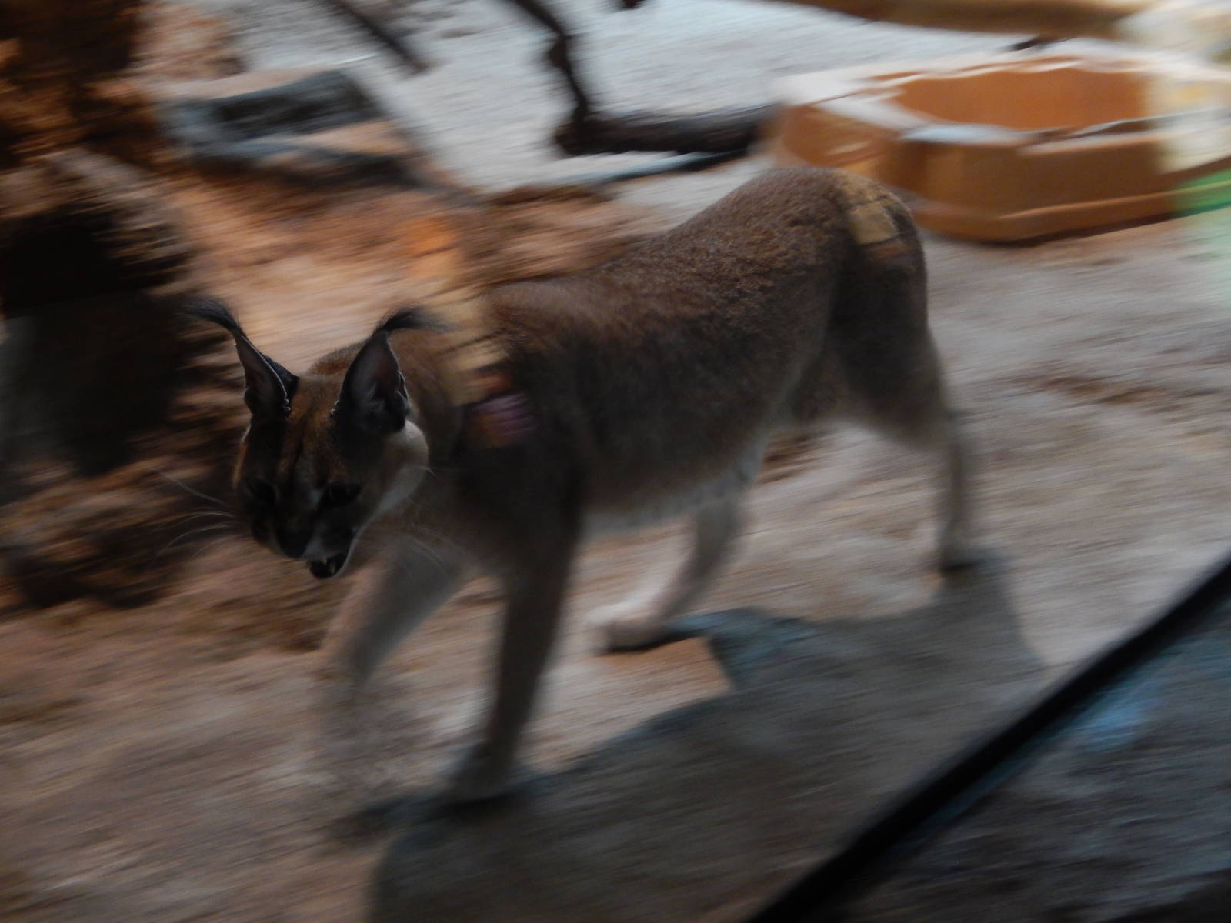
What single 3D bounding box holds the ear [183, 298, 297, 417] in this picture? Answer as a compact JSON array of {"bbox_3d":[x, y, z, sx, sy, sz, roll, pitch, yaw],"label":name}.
[{"bbox_3d":[-0.267,-0.073,1.490,0.050,0.100,0.042,-15,21,31],"label":"ear"}]

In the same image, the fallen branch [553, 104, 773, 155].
[{"bbox_3d":[0.098,-0.670,4.170,0.460,0.090,0.100,-9,22,-23],"label":"fallen branch"}]

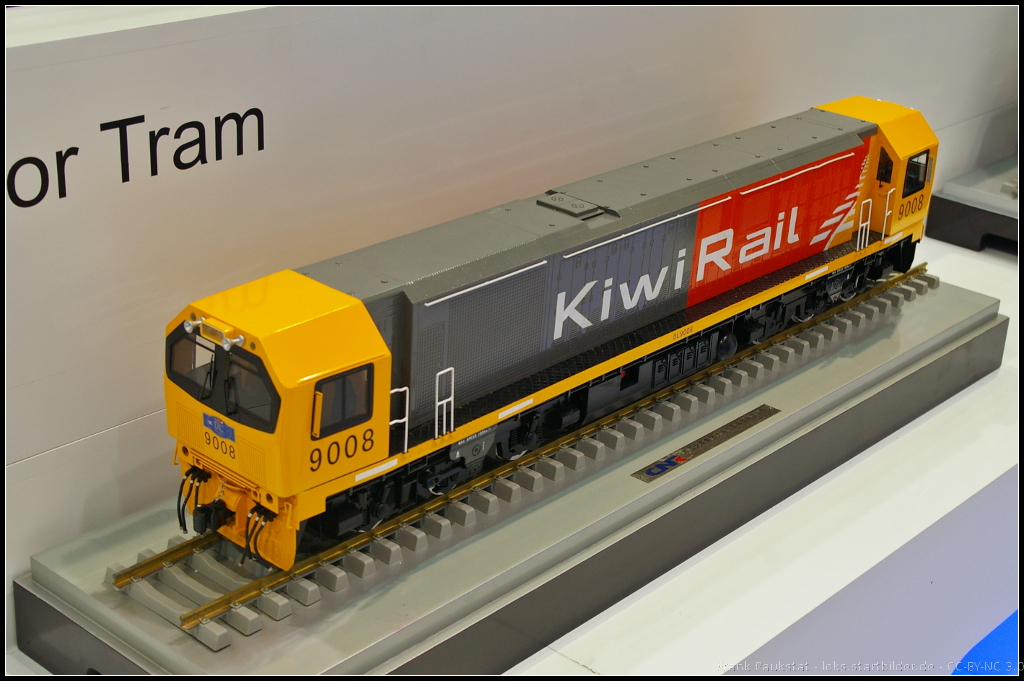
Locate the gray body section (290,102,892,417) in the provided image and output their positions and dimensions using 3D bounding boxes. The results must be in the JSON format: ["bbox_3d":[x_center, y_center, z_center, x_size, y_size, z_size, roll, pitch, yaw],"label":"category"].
[{"bbox_3d":[0.099,-0.082,1.262,0.102,0.110,0.667,22,31,39],"label":"gray body section"}]

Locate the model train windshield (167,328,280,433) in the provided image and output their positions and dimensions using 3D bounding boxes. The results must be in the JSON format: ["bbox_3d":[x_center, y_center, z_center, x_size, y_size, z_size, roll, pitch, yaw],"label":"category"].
[{"bbox_3d":[-0.193,0.024,0.976,0.120,0.053,0.011,22,31,39],"label":"model train windshield"}]

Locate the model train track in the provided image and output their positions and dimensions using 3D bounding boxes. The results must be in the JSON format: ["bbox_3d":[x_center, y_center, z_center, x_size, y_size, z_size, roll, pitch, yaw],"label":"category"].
[{"bbox_3d":[0.090,0.044,1.312,0.130,0.016,0.966,22,31,39],"label":"model train track"}]

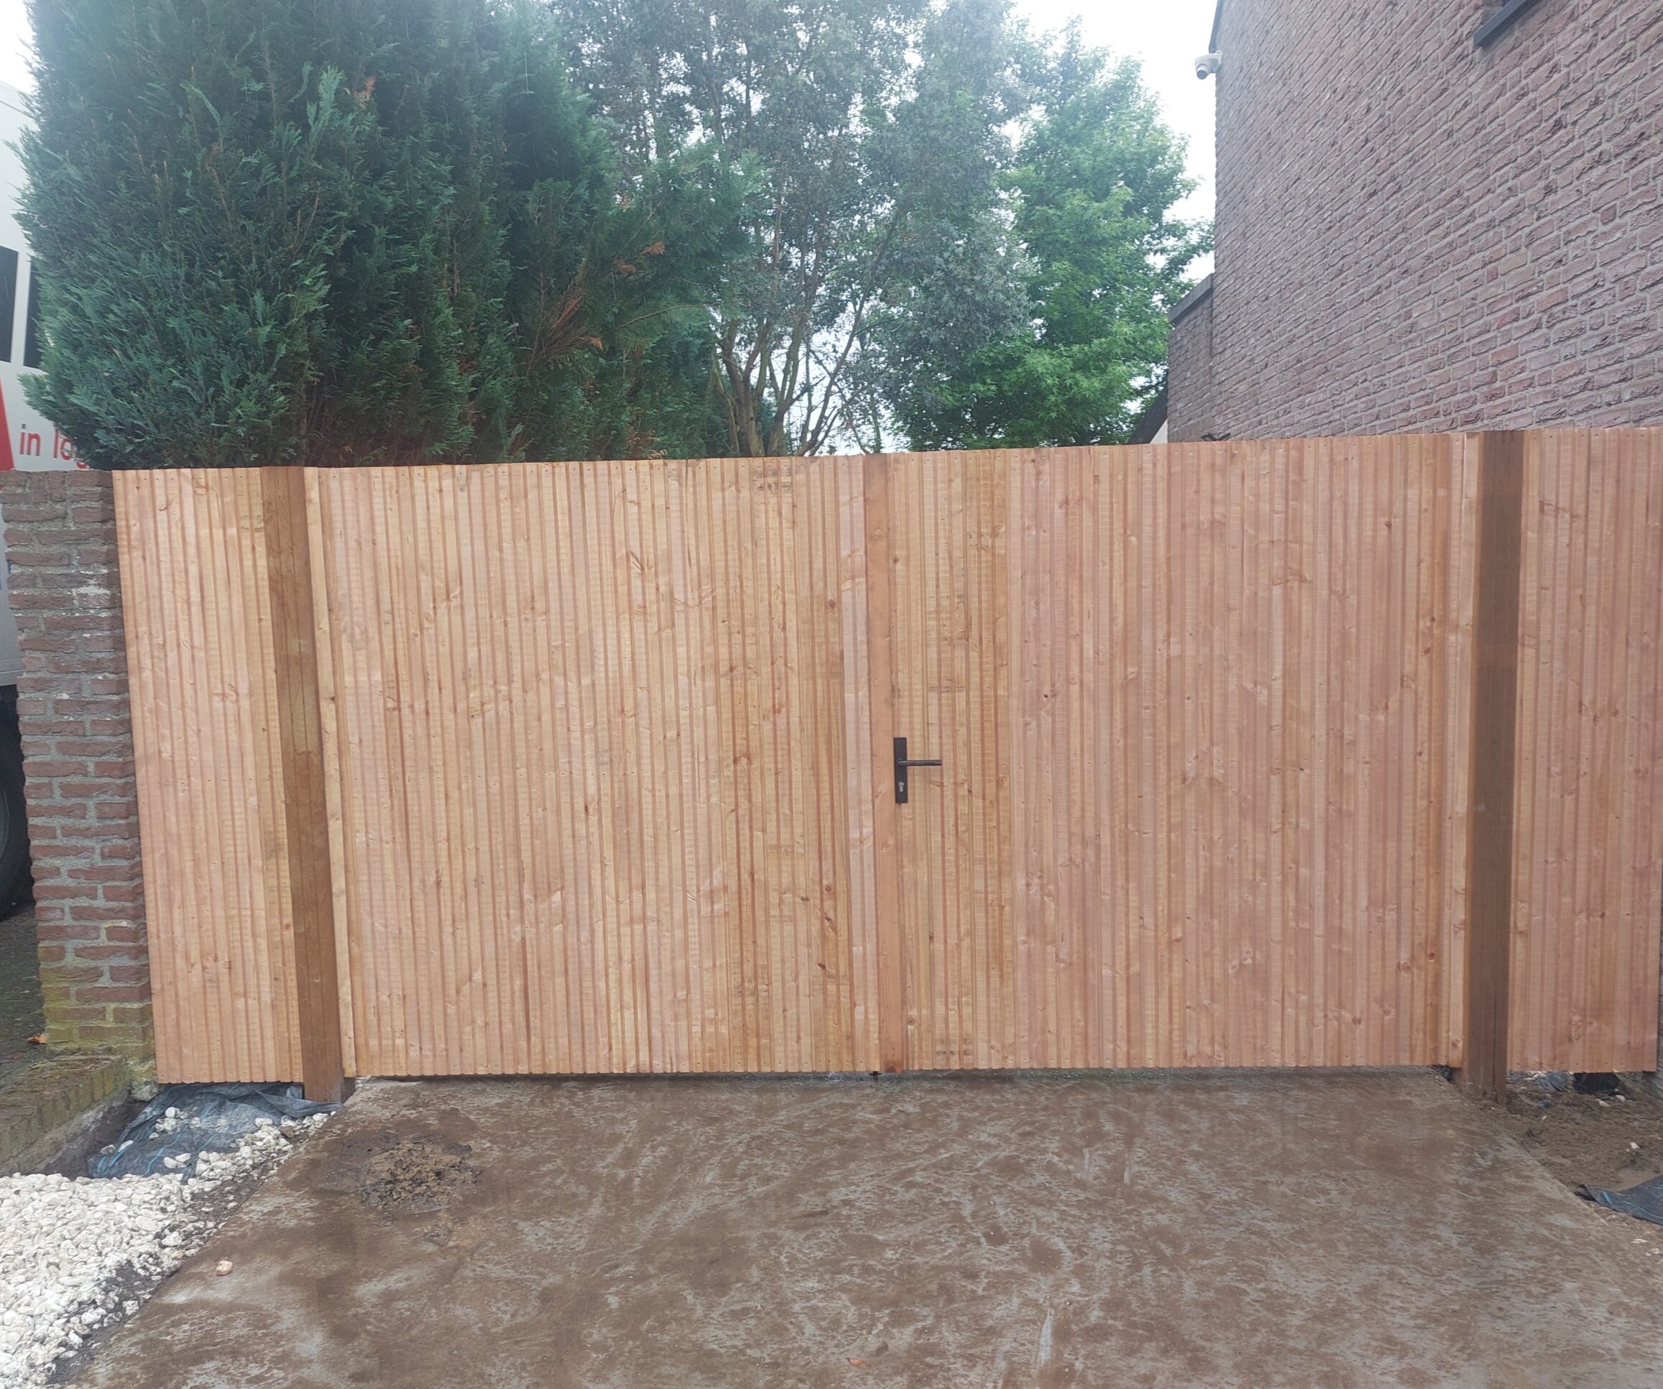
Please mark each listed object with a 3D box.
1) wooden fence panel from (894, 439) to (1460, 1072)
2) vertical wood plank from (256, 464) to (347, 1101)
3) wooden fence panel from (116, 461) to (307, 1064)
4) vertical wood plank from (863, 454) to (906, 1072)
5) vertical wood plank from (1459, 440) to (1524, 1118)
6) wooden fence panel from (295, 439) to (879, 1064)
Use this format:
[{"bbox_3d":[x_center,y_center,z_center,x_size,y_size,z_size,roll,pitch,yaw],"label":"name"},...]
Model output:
[{"bbox_3d":[1.061,0.212,3.992,1.775,1.948,0.060,-1,6,2],"label":"wooden fence panel"},{"bbox_3d":[-1.634,0.299,4.042,0.122,1.997,0.120,-1,6,2],"label":"vertical wood plank"},{"bbox_3d":[-1.938,0.279,4.062,0.485,1.951,0.060,-1,6,2],"label":"wooden fence panel"},{"bbox_3d":[0.166,0.235,3.989,0.074,1.940,0.030,-1,6,2],"label":"vertical wood plank"},{"bbox_3d":[1.981,0.230,3.892,0.120,2.012,0.120,-1,6,2],"label":"vertical wood plank"},{"bbox_3d":[-0.719,0.253,4.066,1.700,1.953,0.060,-1,6,2],"label":"wooden fence panel"}]

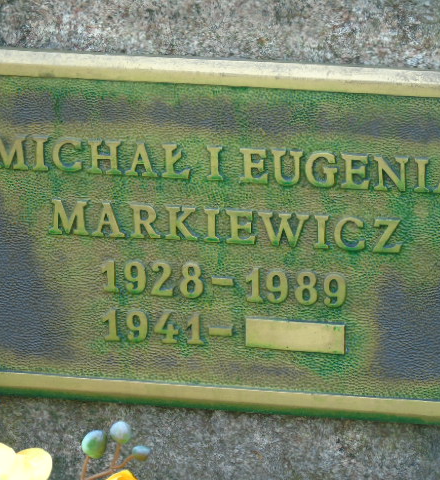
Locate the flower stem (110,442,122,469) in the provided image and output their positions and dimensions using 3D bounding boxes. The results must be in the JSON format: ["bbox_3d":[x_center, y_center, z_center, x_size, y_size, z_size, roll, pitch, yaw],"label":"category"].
[{"bbox_3d":[-0.053,0.110,2.300,0.003,0.013,0.003,16,9,0],"label":"flower stem"}]

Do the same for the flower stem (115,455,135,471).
[{"bbox_3d":[-0.049,0.114,2.300,0.012,0.004,0.003,-31,0,6],"label":"flower stem"}]

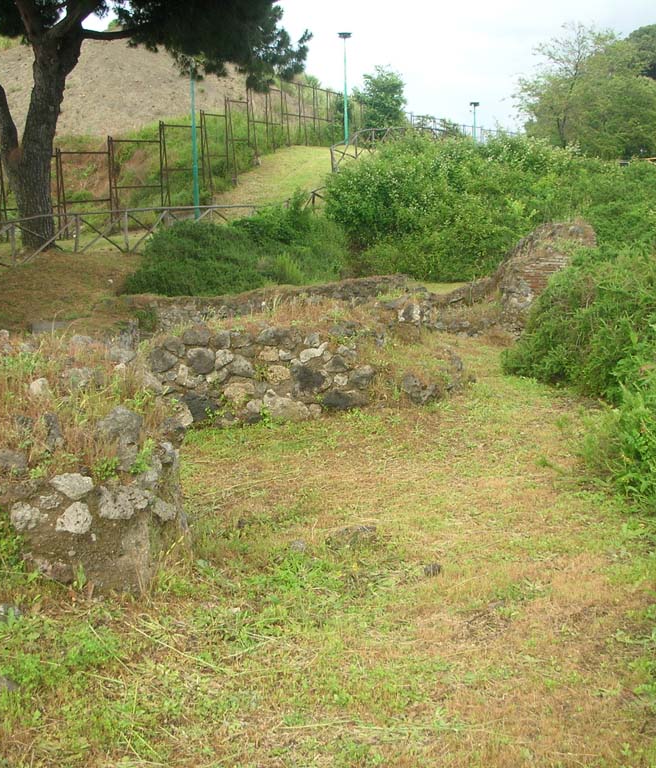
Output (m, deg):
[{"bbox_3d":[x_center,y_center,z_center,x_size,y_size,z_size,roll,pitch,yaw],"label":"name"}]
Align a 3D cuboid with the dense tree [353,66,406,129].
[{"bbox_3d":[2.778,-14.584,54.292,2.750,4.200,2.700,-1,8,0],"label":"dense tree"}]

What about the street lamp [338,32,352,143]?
[{"bbox_3d":[0.819,-13.480,47.348,0.630,5.000,0.600,-1,8,0],"label":"street lamp"}]

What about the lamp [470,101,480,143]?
[{"bbox_3d":[10.284,-17.135,72.348,0.650,5.000,0.600,-1,8,0],"label":"lamp"}]

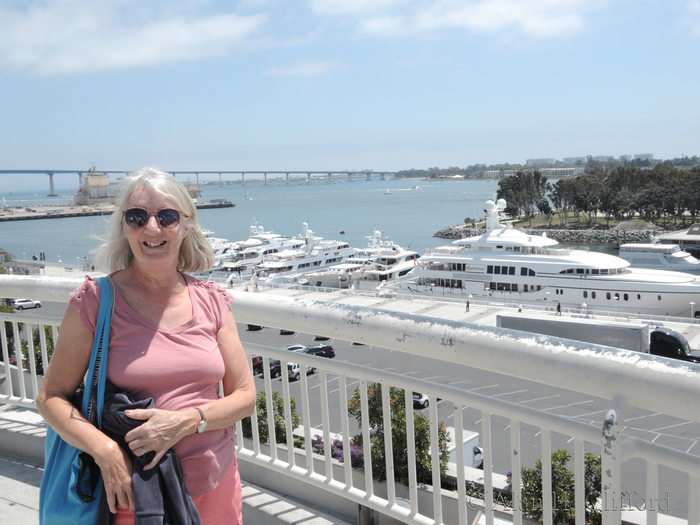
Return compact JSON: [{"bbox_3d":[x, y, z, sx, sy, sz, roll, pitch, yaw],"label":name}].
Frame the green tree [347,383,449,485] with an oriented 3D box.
[{"bbox_3d":[1.090,3.860,16.300,2.350,2.250,2.100,4,9,38],"label":"green tree"}]

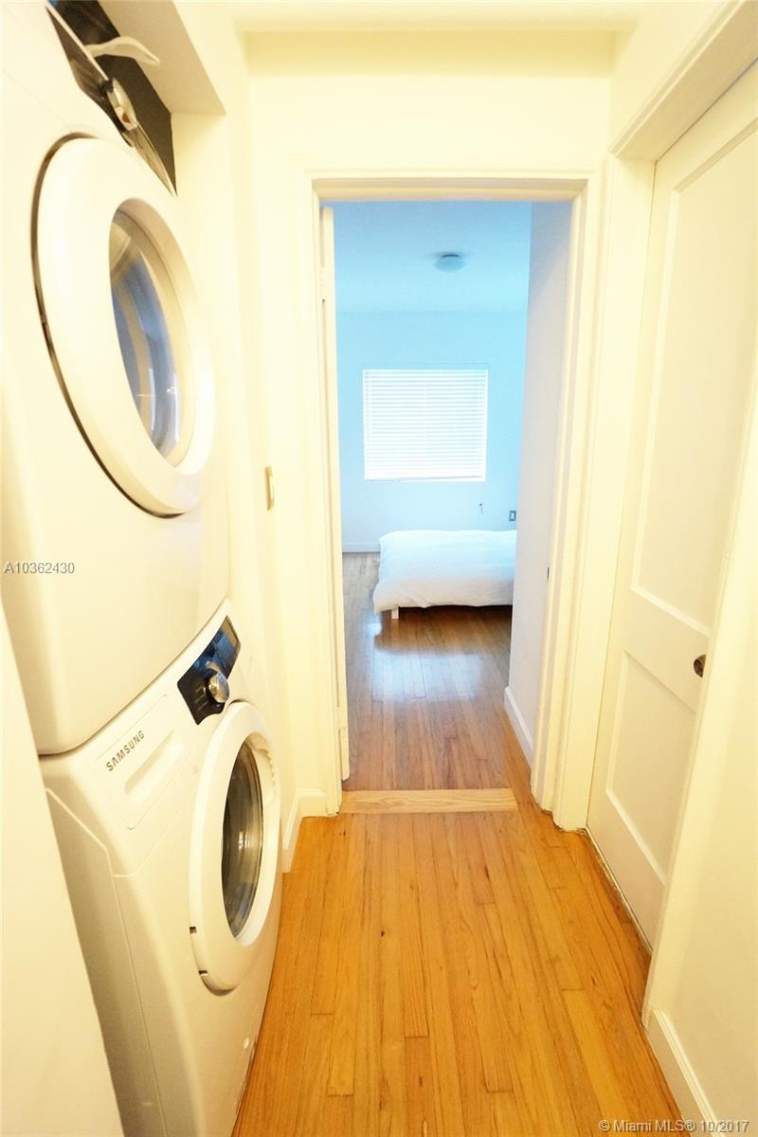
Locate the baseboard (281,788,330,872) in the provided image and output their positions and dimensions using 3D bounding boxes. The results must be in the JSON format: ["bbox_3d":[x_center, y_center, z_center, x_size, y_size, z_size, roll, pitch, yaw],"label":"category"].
[{"bbox_3d":[-0.254,0.900,1.649,0.120,0.117,0.256,-1,15,1],"label":"baseboard"}]

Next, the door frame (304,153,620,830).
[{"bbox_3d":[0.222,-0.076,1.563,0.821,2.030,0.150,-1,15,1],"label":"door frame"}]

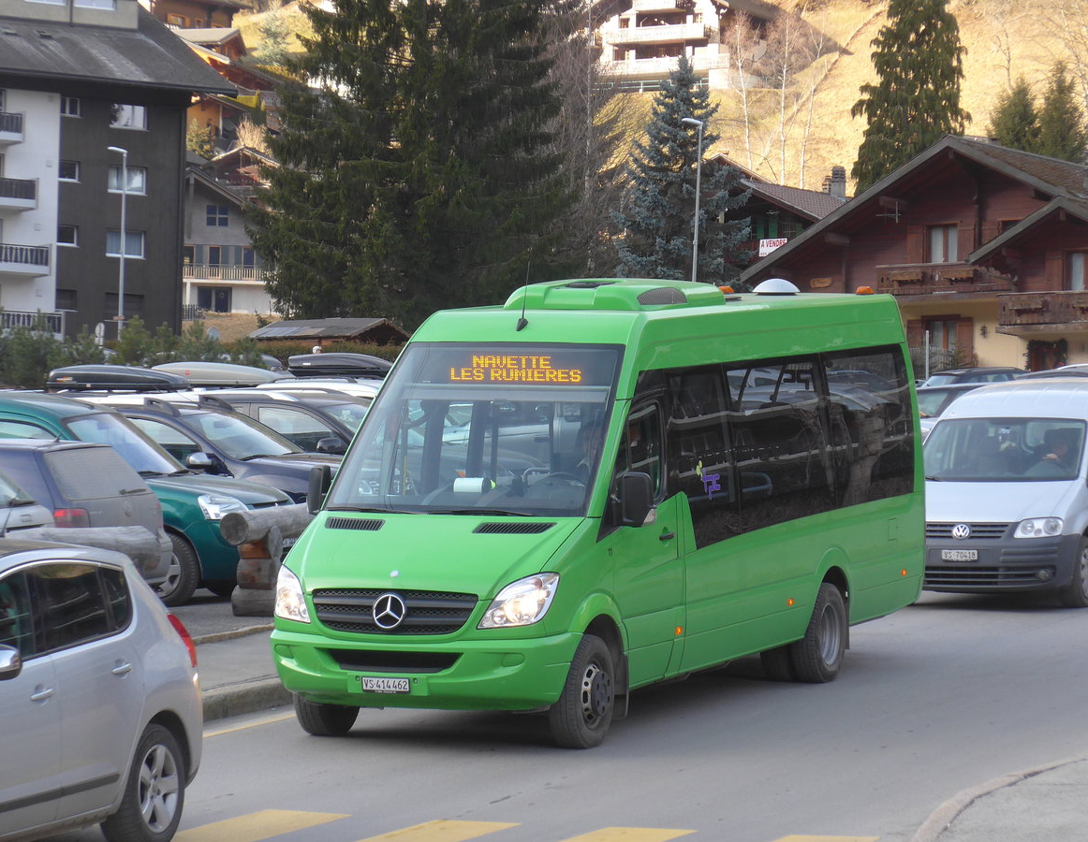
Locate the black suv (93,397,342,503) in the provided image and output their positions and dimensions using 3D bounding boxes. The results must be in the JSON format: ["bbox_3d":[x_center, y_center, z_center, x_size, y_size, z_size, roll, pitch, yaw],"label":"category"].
[{"bbox_3d":[-3.380,0.620,41.100,4.350,1.690,1.850,1,2,23],"label":"black suv"}]

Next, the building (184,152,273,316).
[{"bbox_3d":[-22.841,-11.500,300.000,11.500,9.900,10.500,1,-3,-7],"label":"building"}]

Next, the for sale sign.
[{"bbox_3d":[9.510,-7.166,188.000,1.270,0.720,0.040,-1,-3,29],"label":"for sale sign"}]

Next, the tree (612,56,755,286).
[{"bbox_3d":[3.773,-5.500,125.000,4.100,9.100,4.100,1,-3,0],"label":"tree"}]

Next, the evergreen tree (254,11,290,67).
[{"bbox_3d":[-23.943,-33.545,400.000,3.200,5.200,3.200,1,-3,0],"label":"evergreen tree"}]

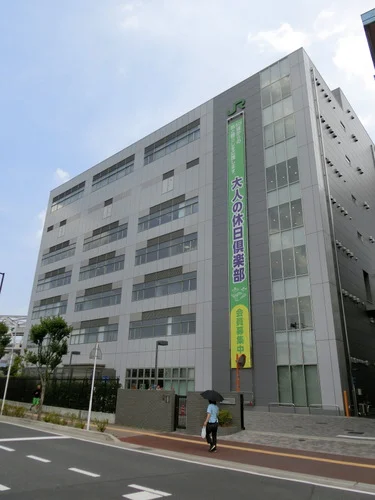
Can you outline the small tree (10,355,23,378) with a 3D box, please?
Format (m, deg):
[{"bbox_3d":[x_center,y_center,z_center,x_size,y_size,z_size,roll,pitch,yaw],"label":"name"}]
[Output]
[{"bbox_3d":[-16.461,12.112,34.349,1.600,4.174,1.600,-15,-26,38],"label":"small tree"}]

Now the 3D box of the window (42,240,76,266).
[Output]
[{"bbox_3d":[-19.423,0.410,54.805,9.188,2.730,0.180,-15,-26,38],"label":"window"}]

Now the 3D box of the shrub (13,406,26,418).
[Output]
[{"bbox_3d":[-9.335,9.029,20.064,0.750,0.620,0.700,-15,-26,38],"label":"shrub"}]

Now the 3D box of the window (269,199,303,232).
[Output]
[{"bbox_3d":[8.414,-2.779,30.930,3.102,2.487,0.200,-15,-26,38],"label":"window"}]

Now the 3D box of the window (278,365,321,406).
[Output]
[{"bbox_3d":[8.131,9.841,26.201,3.146,2.728,0.200,-15,-26,38],"label":"window"}]

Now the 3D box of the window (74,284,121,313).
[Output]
[{"bbox_3d":[-11.231,5.974,45.238,9.399,2.780,0.200,-15,-26,38],"label":"window"}]

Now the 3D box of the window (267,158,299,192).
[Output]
[{"bbox_3d":[8.527,-6.710,32.380,3.075,2.579,0.200,-15,-26,38],"label":"window"}]

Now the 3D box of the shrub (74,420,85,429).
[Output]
[{"bbox_3d":[-4.875,7.885,16.298,0.420,0.360,0.400,-15,-26,38],"label":"shrub"}]

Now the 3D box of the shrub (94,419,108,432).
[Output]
[{"bbox_3d":[-3.563,7.381,15.266,0.580,0.540,0.520,1,-20,1],"label":"shrub"}]

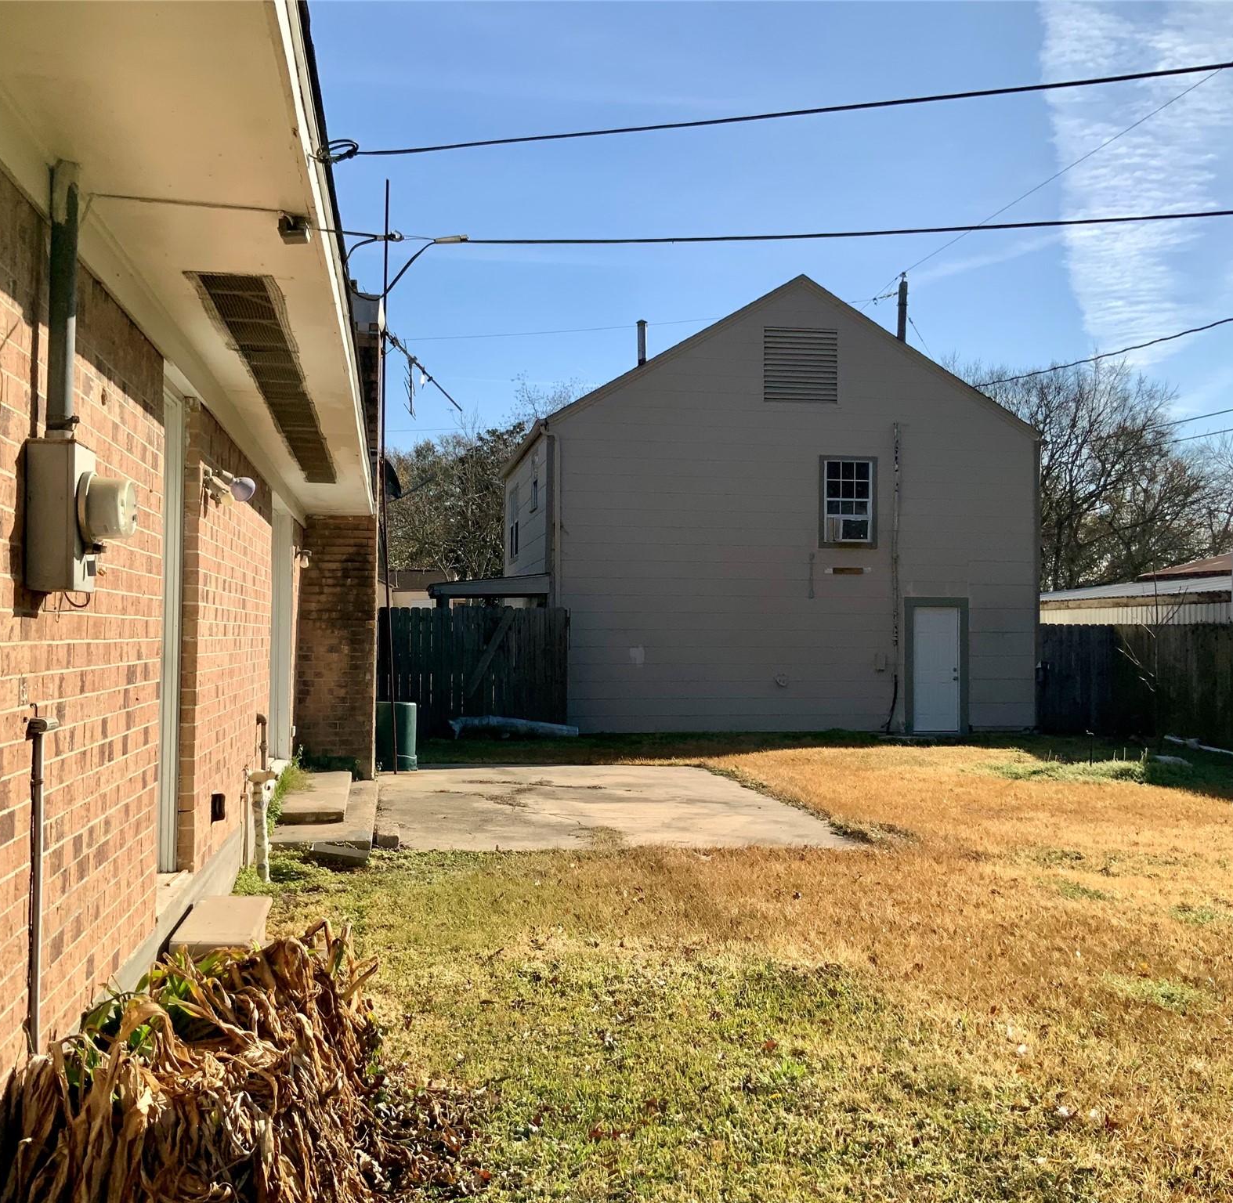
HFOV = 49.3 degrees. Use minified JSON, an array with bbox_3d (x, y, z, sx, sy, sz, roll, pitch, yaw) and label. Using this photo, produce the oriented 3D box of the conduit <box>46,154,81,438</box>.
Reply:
[{"bbox_3d":[-1.396,-0.759,3.388,0.068,0.690,0.068,0,-1,-9],"label":"conduit"}]

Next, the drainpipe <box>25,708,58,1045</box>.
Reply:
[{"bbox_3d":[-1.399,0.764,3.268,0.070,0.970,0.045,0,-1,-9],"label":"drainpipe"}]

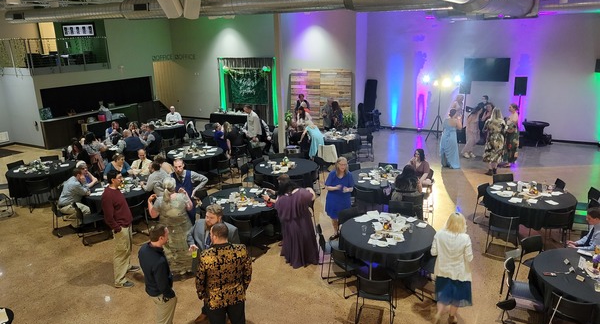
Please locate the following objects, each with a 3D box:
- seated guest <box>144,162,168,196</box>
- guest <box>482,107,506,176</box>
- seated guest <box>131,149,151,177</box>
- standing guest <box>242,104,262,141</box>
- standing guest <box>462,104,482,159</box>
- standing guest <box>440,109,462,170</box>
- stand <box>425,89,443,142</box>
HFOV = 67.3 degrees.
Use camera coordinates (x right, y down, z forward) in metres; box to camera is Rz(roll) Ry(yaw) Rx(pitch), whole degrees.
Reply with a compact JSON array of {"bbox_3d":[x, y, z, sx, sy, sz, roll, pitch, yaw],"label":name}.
[{"bbox_3d":[-3.121,0.602,9.841,0.750,1.250,0.530,3,17,17],"label":"seated guest"},{"bbox_3d":[5.308,-0.562,12.268,0.580,1.760,0.450,2,16,12],"label":"guest"},{"bbox_3d":[-3.692,0.355,10.645,0.550,1.300,0.720,-3,16,-5],"label":"seated guest"},{"bbox_3d":[-1.467,-0.911,13.910,0.580,1.710,0.500,-8,18,-21],"label":"standing guest"},{"bbox_3d":[5.310,-0.930,13.808,0.550,1.580,0.480,-3,16,-6],"label":"standing guest"},{"bbox_3d":[4.276,-0.654,12.653,0.540,1.660,0.420,3,17,17],"label":"standing guest"},{"bbox_3d":[4.876,-1.696,15.780,0.850,1.900,0.800,7,18,28],"label":"stand"}]

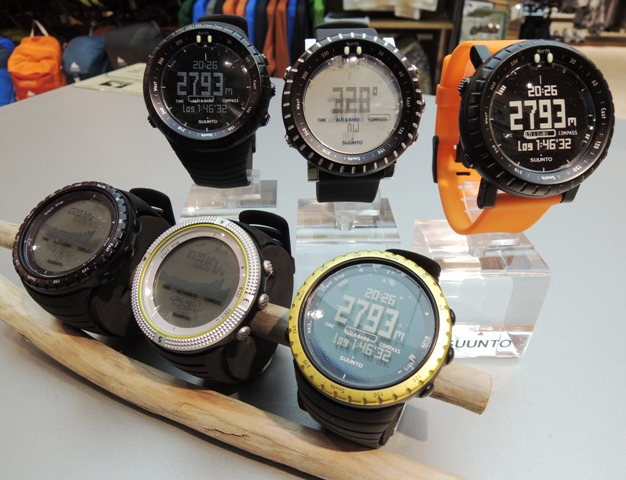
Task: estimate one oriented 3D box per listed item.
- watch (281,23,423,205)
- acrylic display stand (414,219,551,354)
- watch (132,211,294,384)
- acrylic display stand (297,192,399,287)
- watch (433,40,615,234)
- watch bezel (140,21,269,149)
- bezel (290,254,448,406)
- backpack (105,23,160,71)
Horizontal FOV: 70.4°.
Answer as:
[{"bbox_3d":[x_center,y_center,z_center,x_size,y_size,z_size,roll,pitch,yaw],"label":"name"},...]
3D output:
[{"bbox_3d":[0.013,-0.051,0.183,0.051,0.071,0.066,-3,4,-3],"label":"watch"},{"bbox_3d":[0.071,0.022,0.205,0.046,0.048,0.041,0,32,0],"label":"acrylic display stand"},{"bbox_3d":[-0.033,0.022,0.183,0.053,0.061,0.069,19,75,21],"label":"watch"},{"bbox_3d":[0.015,0.009,0.217,0.045,0.052,0.043,0,32,0],"label":"acrylic display stand"},{"bbox_3d":[0.070,-0.039,0.169,0.053,0.072,0.063,-2,0,-6],"label":"watch"},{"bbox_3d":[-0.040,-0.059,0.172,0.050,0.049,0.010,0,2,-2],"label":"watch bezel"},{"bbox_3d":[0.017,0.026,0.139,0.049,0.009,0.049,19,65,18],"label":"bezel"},{"bbox_3d":[-1.000,-0.978,2.500,0.290,0.450,0.220,0,32,0],"label":"backpack"}]

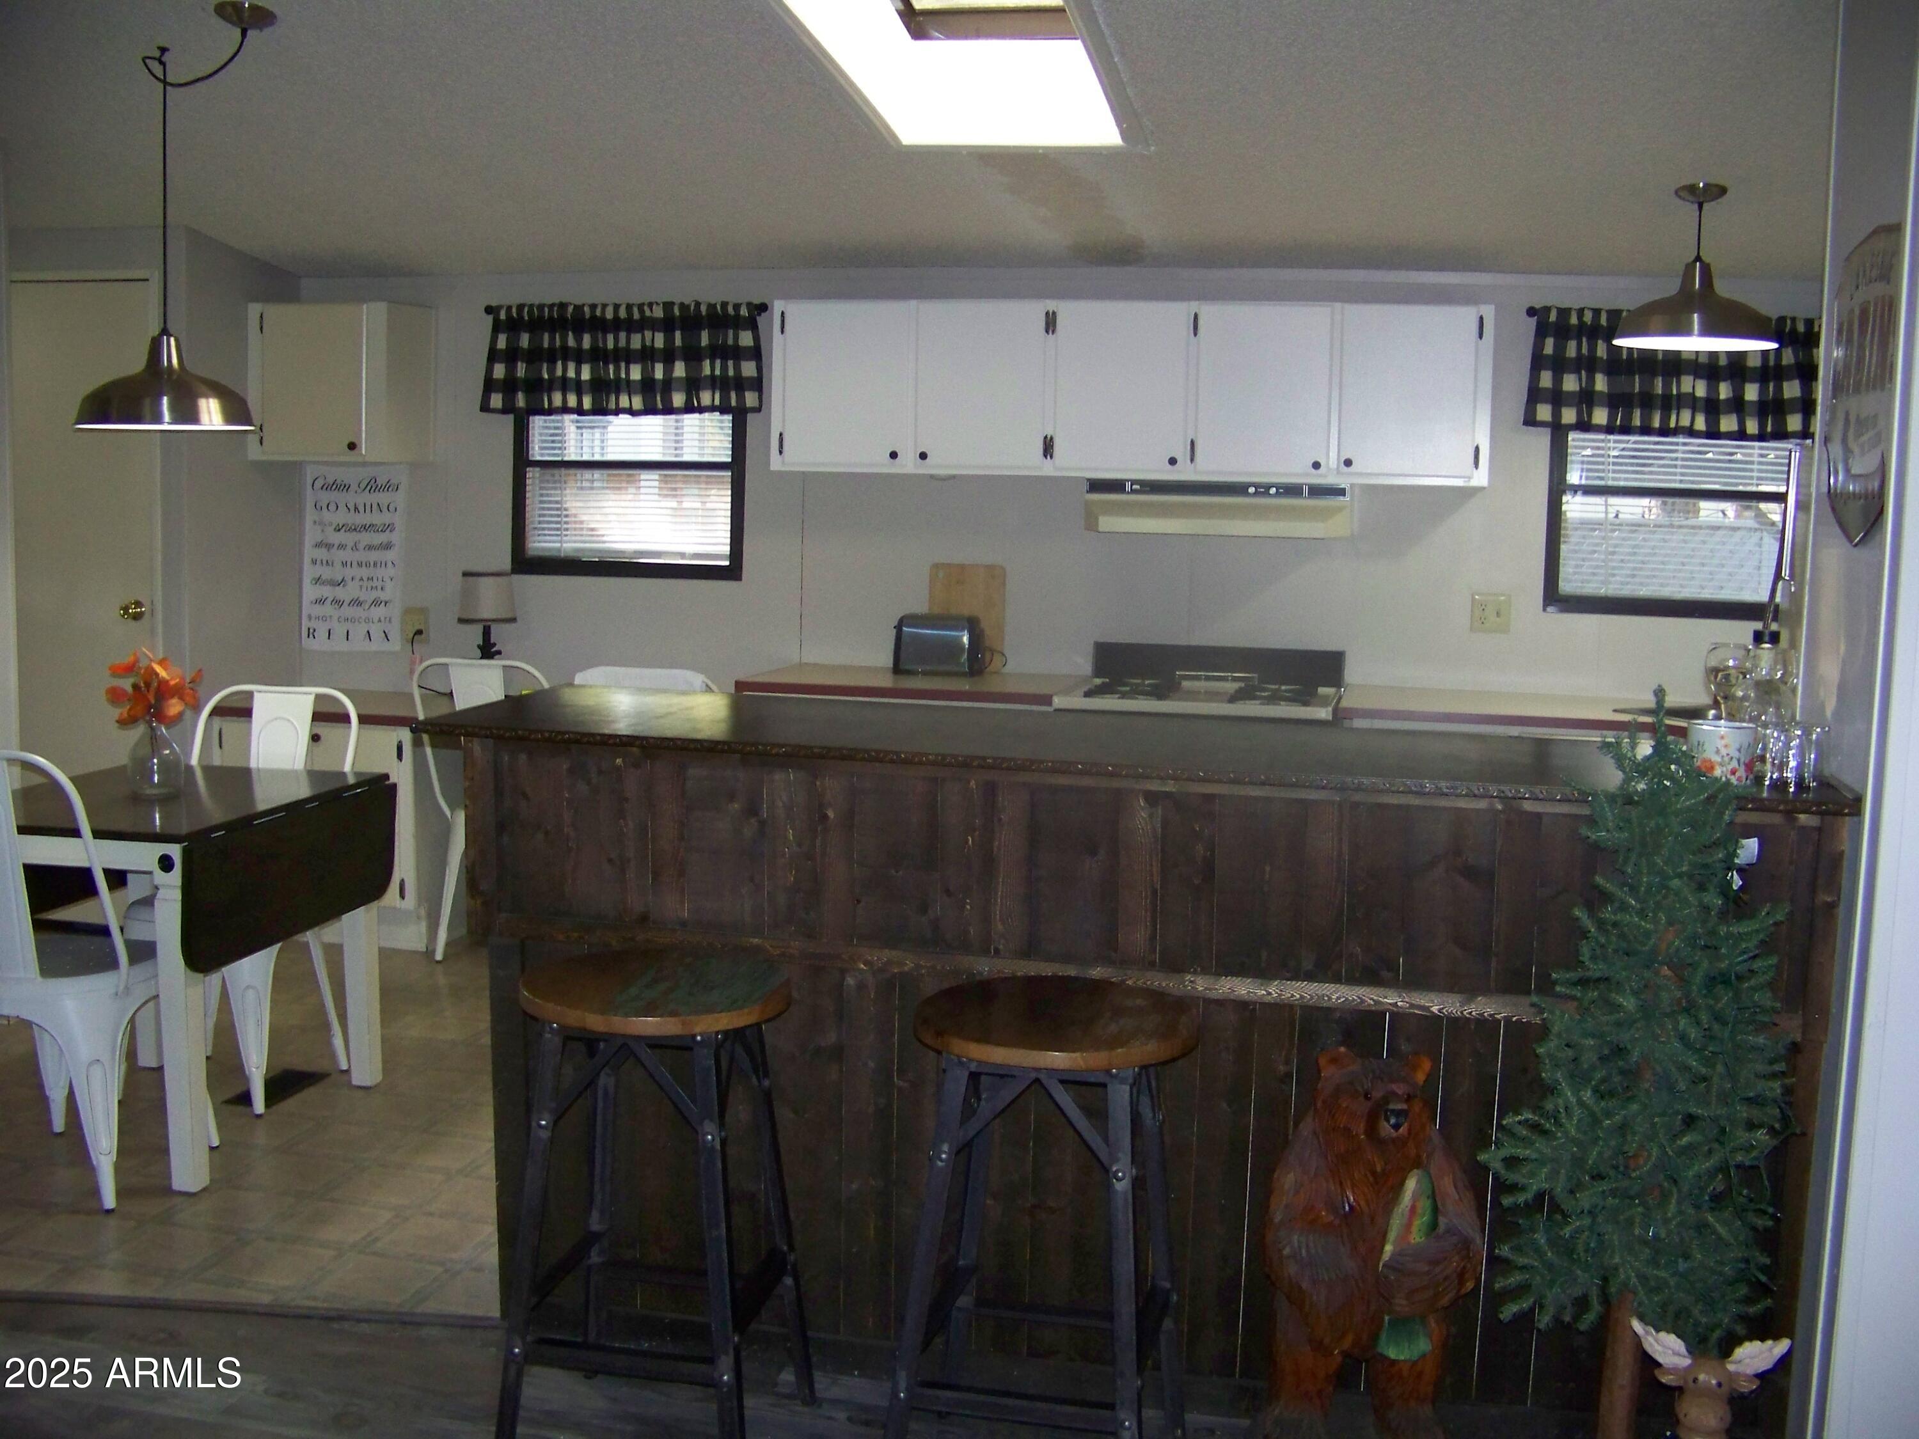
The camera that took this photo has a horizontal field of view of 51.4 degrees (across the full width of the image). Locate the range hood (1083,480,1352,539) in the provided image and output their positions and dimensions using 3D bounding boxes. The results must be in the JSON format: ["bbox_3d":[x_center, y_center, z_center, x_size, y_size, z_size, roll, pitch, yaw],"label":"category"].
[{"bbox_3d":[0.761,-0.613,5.766,0.750,0.150,0.430,3,7,11],"label":"range hood"}]

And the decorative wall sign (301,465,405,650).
[{"bbox_3d":[-1.992,-0.527,6.544,0.365,0.605,0.015,3,7,11],"label":"decorative wall sign"}]

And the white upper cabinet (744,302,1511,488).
[{"bbox_3d":[0.493,-0.966,5.881,2.090,0.505,0.310,3,7,12],"label":"white upper cabinet"}]

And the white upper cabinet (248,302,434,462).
[{"bbox_3d":[-1.991,-1.080,6.435,0.495,0.500,0.310,3,7,12],"label":"white upper cabinet"}]

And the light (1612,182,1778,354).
[{"bbox_3d":[1.780,-1.084,4.805,0.400,0.385,0.400,3,7,12],"label":"light"}]

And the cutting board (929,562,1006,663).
[{"bbox_3d":[0.020,-0.312,6.127,0.242,0.326,0.018,3,3,11],"label":"cutting board"}]

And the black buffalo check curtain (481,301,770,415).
[{"bbox_3d":[-1.056,-1.132,6.234,0.950,0.357,0.090,3,7,11],"label":"black buffalo check curtain"}]

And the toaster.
[{"bbox_3d":[-0.051,-0.227,6.016,0.270,0.178,0.175,3,7,11],"label":"toaster"}]

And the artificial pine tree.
[{"bbox_3d":[0.939,0.575,2.785,0.430,1.250,0.410,3,7,12],"label":"artificial pine tree"}]

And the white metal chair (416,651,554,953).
[{"bbox_3d":[-1.384,0.262,6.219,0.460,0.930,0.500,3,7,12],"label":"white metal chair"}]

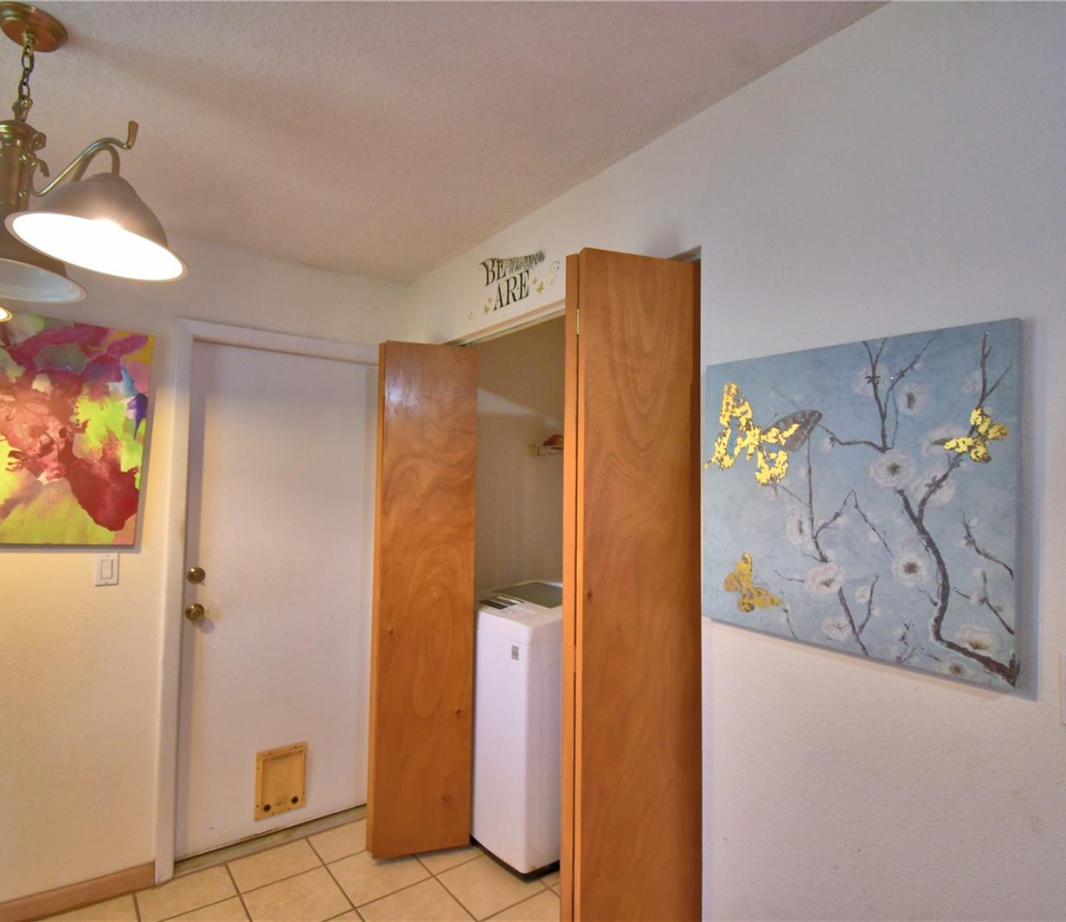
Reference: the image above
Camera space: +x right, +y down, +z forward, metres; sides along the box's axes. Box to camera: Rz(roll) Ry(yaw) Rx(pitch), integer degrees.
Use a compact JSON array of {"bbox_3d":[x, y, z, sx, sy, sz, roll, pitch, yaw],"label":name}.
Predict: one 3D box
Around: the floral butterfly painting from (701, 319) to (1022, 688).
[{"bbox_3d":[0.616,0.072,1.185,0.028,0.608,0.606,3,-2,-37],"label":"floral butterfly painting"}]

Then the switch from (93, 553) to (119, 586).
[{"bbox_3d":[-1.575,0.402,2.132,0.071,0.116,0.008,2,-2,-35],"label":"switch"}]

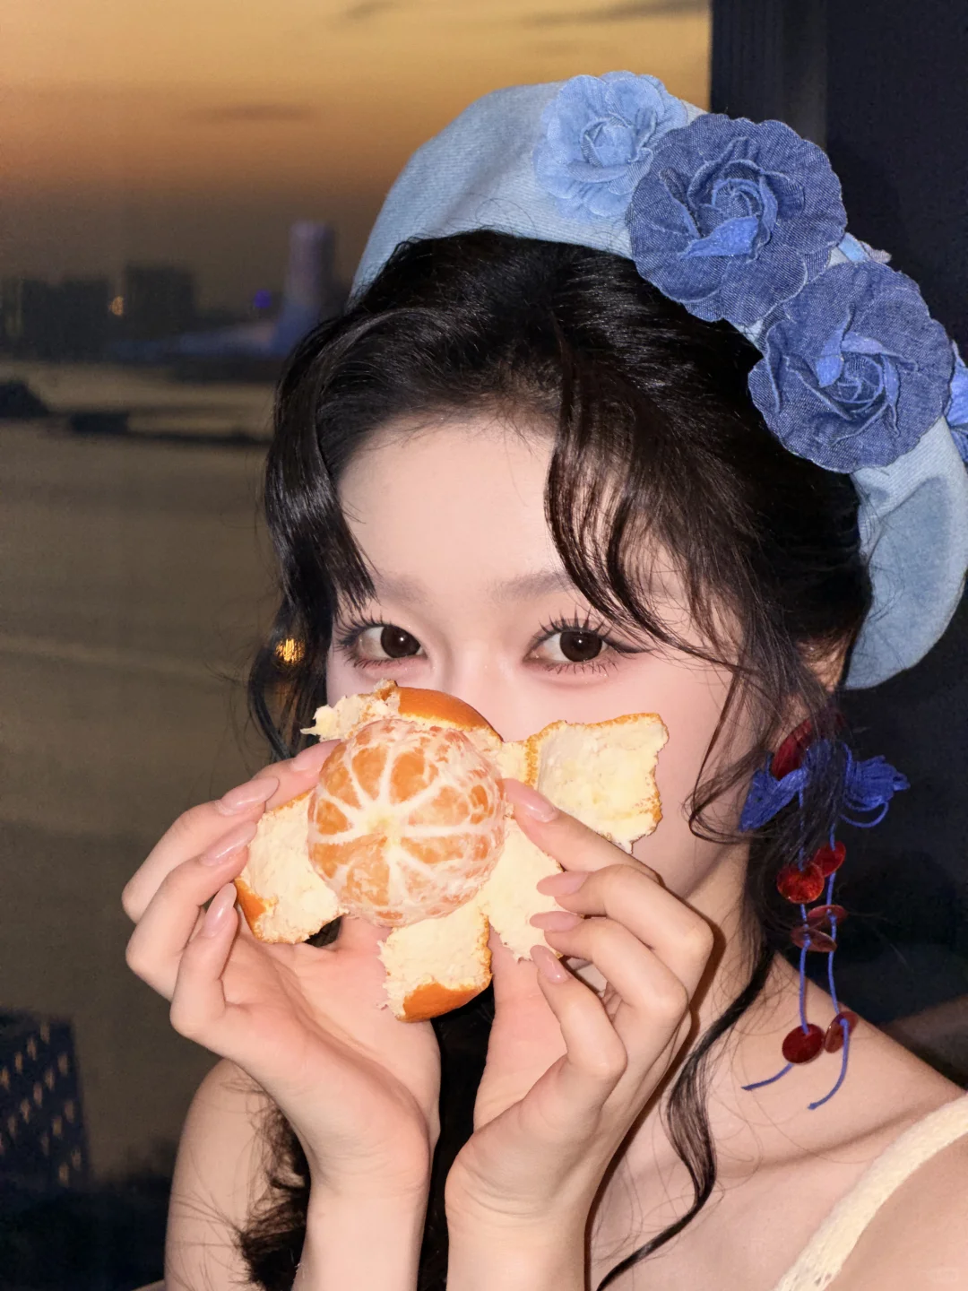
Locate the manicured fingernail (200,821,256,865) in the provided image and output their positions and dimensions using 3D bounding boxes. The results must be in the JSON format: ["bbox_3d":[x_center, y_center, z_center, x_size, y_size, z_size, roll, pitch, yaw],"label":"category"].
[{"bbox_3d":[-0.076,0.059,1.112,0.020,0.004,0.009,-38,51,-16],"label":"manicured fingernail"}]

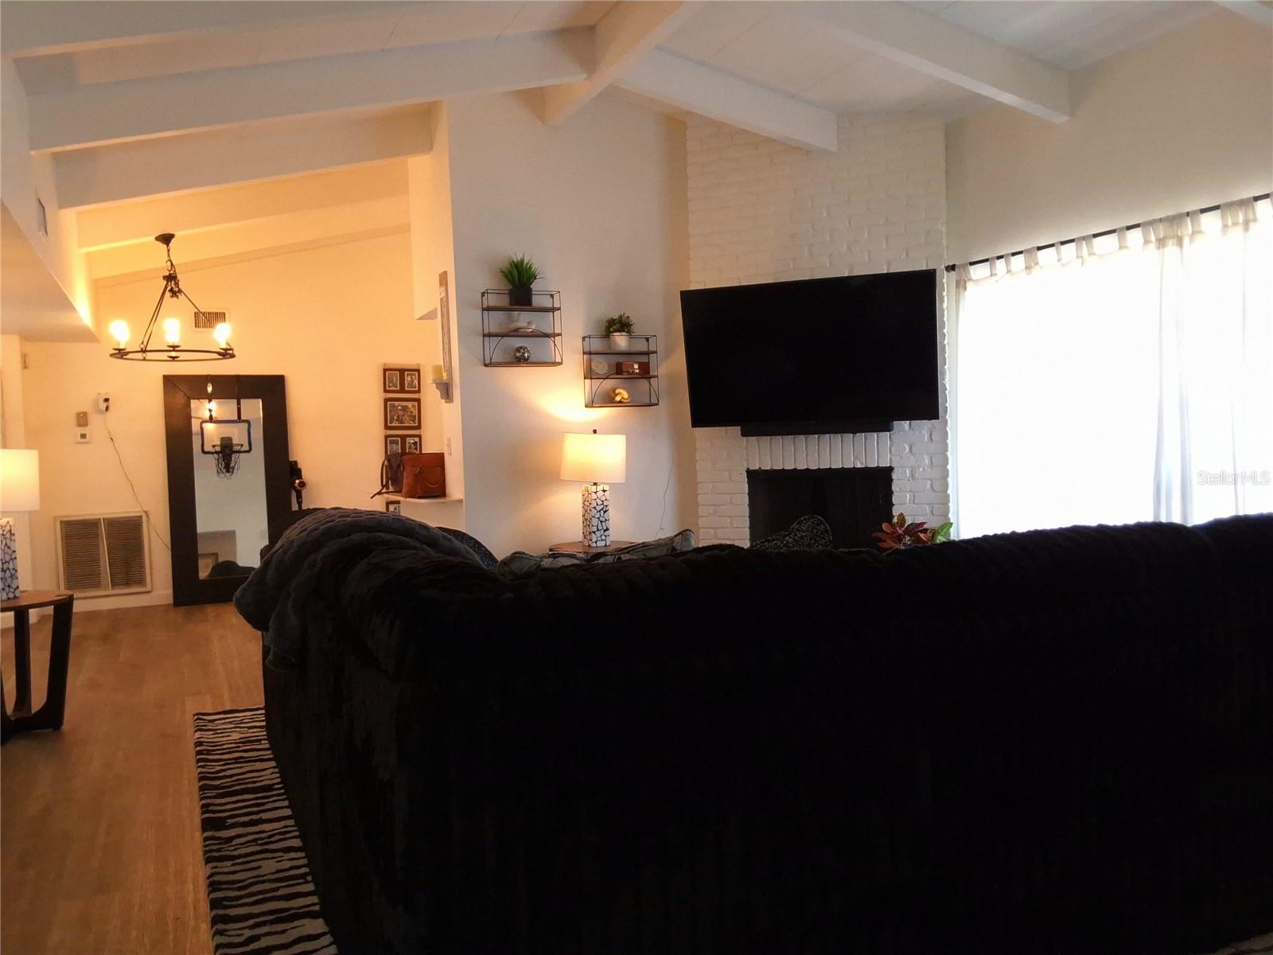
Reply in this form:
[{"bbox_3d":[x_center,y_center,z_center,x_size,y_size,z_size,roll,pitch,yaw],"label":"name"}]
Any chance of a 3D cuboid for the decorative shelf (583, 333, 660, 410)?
[{"bbox_3d":[-0.090,-0.628,6.100,0.430,0.415,0.130,-3,3,-24],"label":"decorative shelf"}]

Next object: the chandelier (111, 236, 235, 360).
[{"bbox_3d":[-3.160,-1.221,6.966,0.781,0.838,0.781,-3,3,-24],"label":"chandelier"}]

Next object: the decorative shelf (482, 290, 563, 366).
[{"bbox_3d":[-0.645,-0.842,5.840,0.425,0.410,0.130,-3,3,-24],"label":"decorative shelf"}]

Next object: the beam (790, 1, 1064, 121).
[{"bbox_3d":[1.268,-2.025,4.755,1.957,0.228,0.090,9,-2,-24],"label":"beam"}]

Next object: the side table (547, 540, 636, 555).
[{"bbox_3d":[-0.217,0.672,5.861,0.550,0.570,0.550,-3,3,-24],"label":"side table"}]

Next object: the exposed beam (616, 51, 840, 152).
[{"bbox_3d":[0.527,-2.109,5.767,1.427,0.228,0.090,9,-2,-24],"label":"exposed beam"}]

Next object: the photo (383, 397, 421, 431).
[{"bbox_3d":[-1.947,-0.528,8.603,0.305,0.266,0.025,-3,3,-24],"label":"photo"}]

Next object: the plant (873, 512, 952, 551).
[{"bbox_3d":[1.315,0.393,4.912,0.380,0.450,0.380,-3,3,-24],"label":"plant"}]

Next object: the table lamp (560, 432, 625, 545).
[{"bbox_3d":[-0.235,0.062,5.934,0.370,0.669,0.360,-3,3,-24],"label":"table lamp"}]

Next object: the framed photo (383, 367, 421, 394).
[{"bbox_3d":[-2.042,-0.841,8.989,0.320,0.213,0.025,-3,3,-24],"label":"framed photo"}]

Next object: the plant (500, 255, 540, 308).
[{"bbox_3d":[-0.673,-1.141,5.980,0.230,0.298,0.200,-3,3,-24],"label":"plant"}]

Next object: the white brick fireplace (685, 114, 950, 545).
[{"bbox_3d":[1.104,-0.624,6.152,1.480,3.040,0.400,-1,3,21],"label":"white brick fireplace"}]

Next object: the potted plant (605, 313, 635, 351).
[{"bbox_3d":[-0.098,-0.857,6.066,0.175,0.222,0.165,-2,3,0],"label":"potted plant"}]

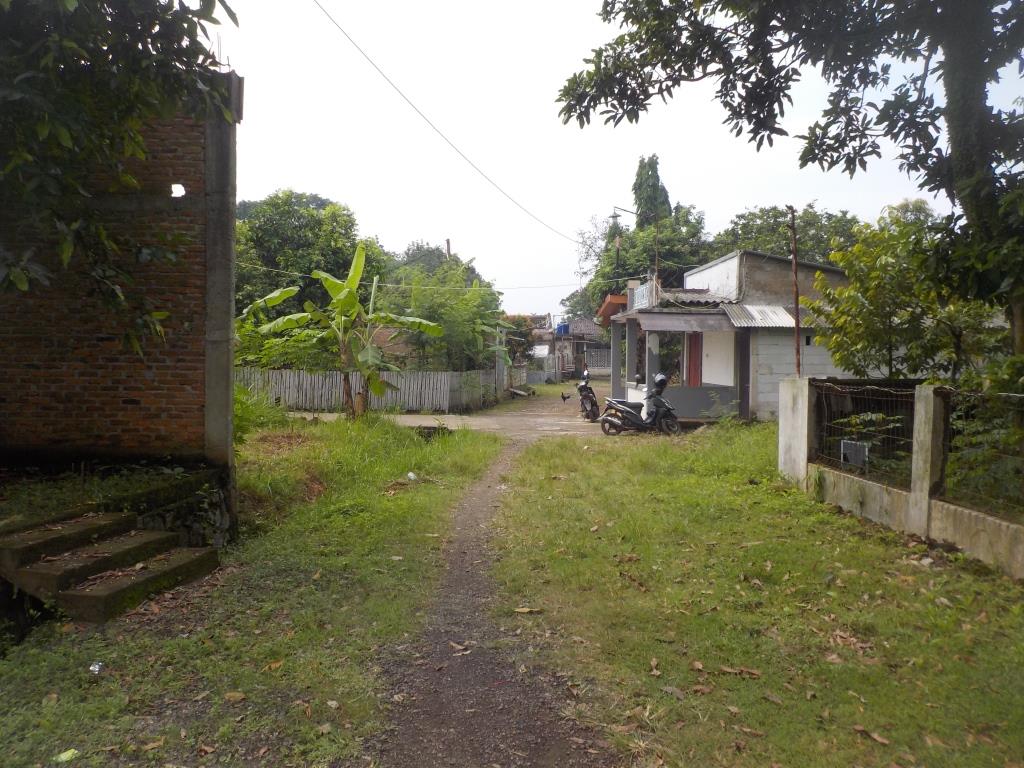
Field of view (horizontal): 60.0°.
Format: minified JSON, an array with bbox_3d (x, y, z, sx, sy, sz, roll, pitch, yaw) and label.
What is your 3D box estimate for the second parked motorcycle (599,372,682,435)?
[{"bbox_3d":[2.805,0.446,19.300,1.850,1.300,0.700,0,1,-3],"label":"second parked motorcycle"}]

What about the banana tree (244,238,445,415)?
[{"bbox_3d":[-4.450,-1.405,23.300,5.200,4.650,4.200,0,1,0],"label":"banana tree"}]

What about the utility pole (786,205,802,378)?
[{"bbox_3d":[3.796,-0.538,11.800,0.130,3.700,0.120,-3,1,0],"label":"utility pole"}]

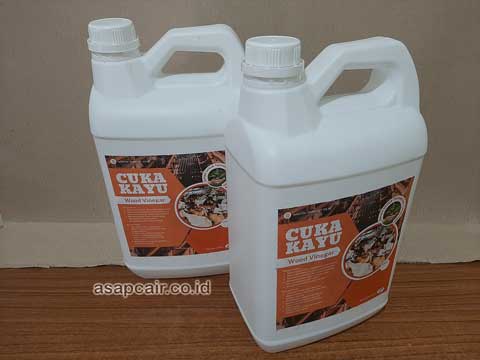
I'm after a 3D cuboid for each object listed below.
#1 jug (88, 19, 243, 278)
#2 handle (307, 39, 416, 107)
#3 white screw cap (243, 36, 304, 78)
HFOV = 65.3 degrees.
[{"bbox_3d":[-0.080,-0.036,0.494,0.181,0.322,0.127,-3,29,-3],"label":"jug"},{"bbox_3d":[0.115,-0.101,0.360,0.128,0.069,0.037,-12,31,-19],"label":"handle"},{"bbox_3d":[0.028,-0.105,0.316,0.052,0.025,0.052,-1,29,1],"label":"white screw cap"}]

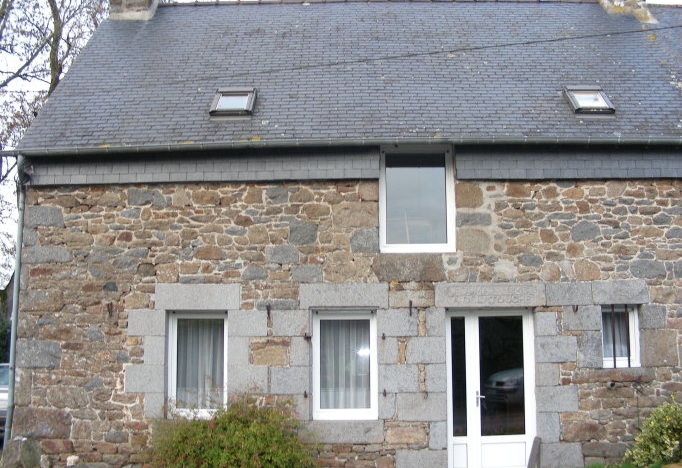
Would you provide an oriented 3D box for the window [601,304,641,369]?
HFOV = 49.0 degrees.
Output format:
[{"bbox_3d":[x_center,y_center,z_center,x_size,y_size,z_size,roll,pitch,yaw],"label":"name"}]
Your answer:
[{"bbox_3d":[3.727,1.371,10.008,0.490,0.825,0.100,-1,-9,2],"label":"window"}]

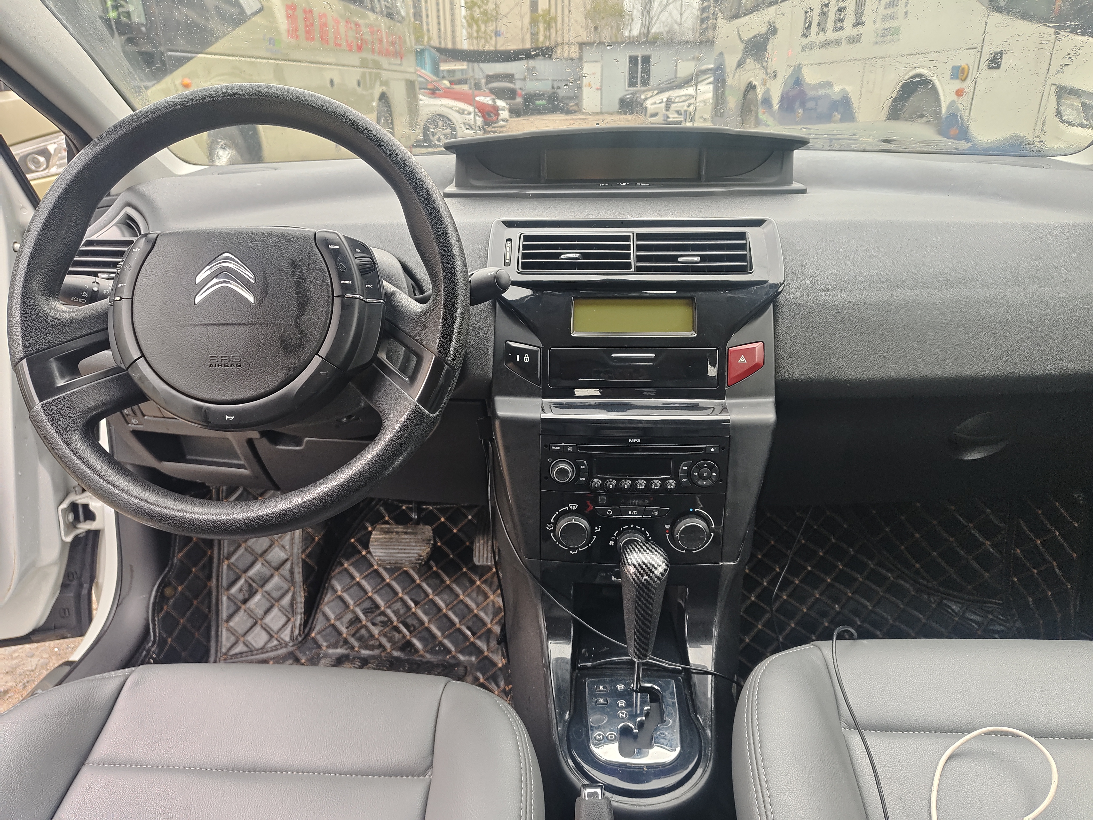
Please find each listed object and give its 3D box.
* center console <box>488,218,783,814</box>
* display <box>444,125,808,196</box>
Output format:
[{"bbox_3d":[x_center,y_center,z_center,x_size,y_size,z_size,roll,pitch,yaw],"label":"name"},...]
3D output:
[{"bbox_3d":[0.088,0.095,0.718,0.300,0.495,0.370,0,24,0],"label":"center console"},{"bbox_3d":[0.096,-0.309,0.883,0.425,0.076,0.150,0,24,0],"label":"display"}]

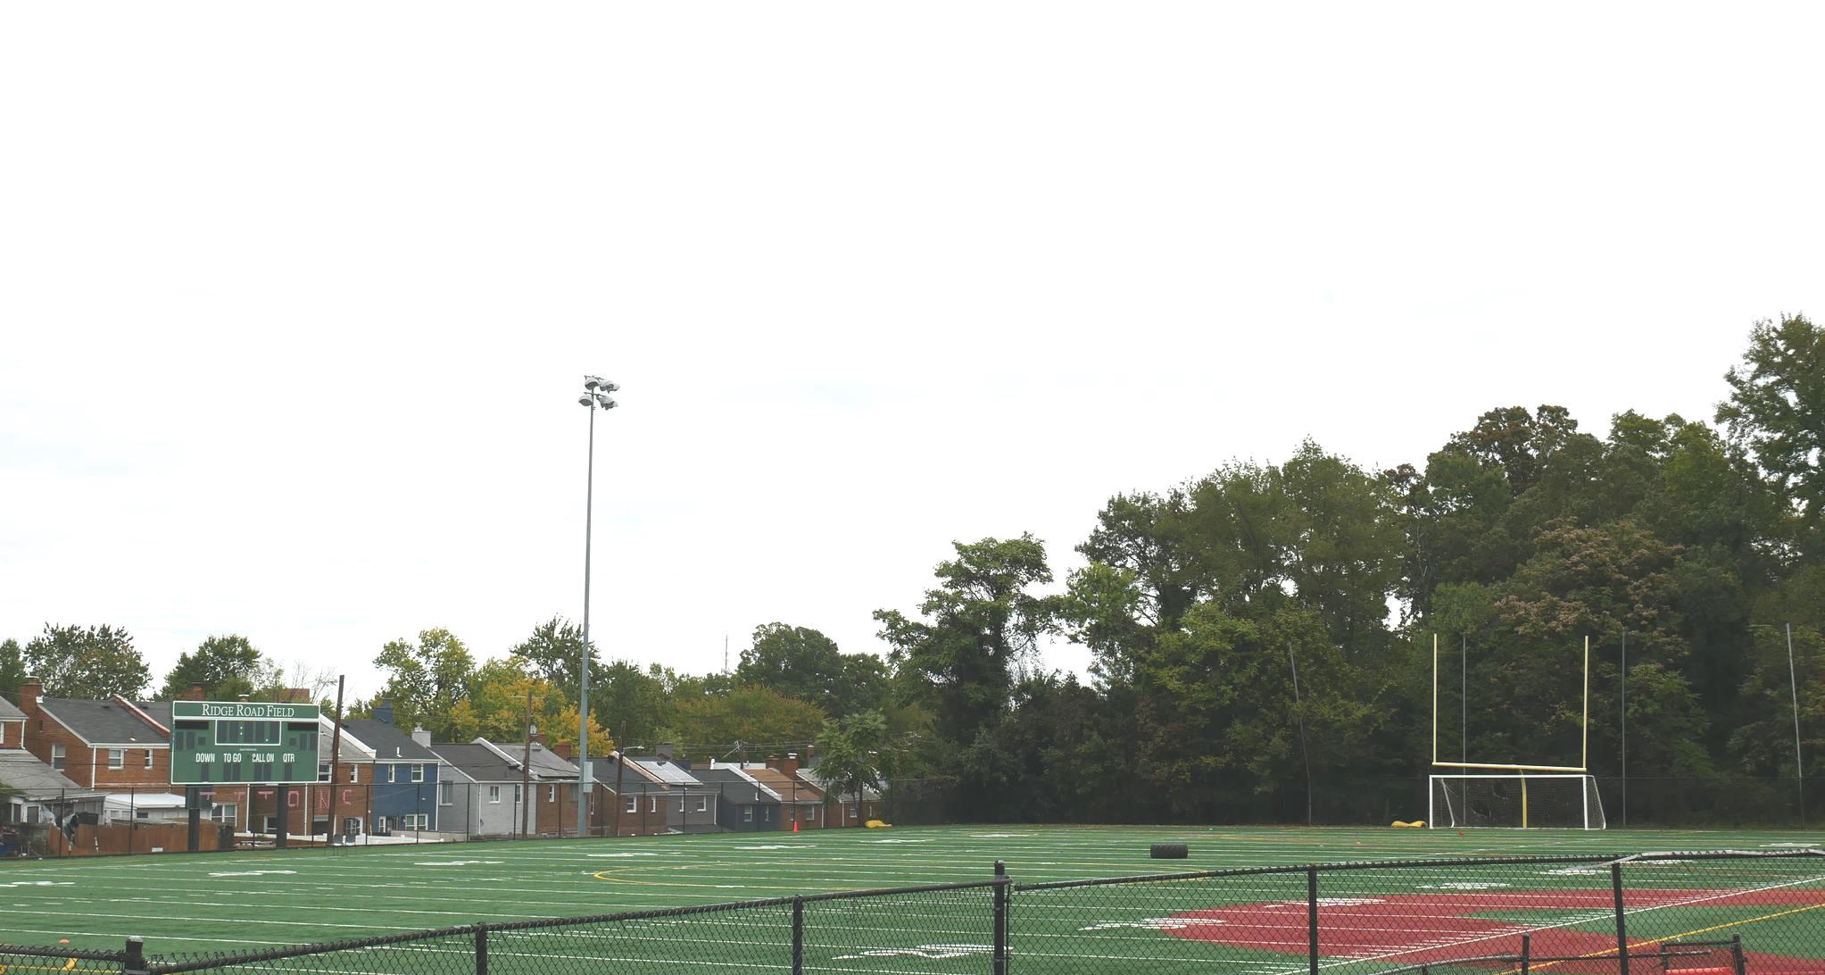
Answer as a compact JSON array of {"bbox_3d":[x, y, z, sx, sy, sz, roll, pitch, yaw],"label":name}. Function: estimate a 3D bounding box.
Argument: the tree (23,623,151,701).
[{"bbox_3d":[-47.571,13.454,157.446,7.530,11.350,7.300,2,-6,-17],"label":"tree"}]

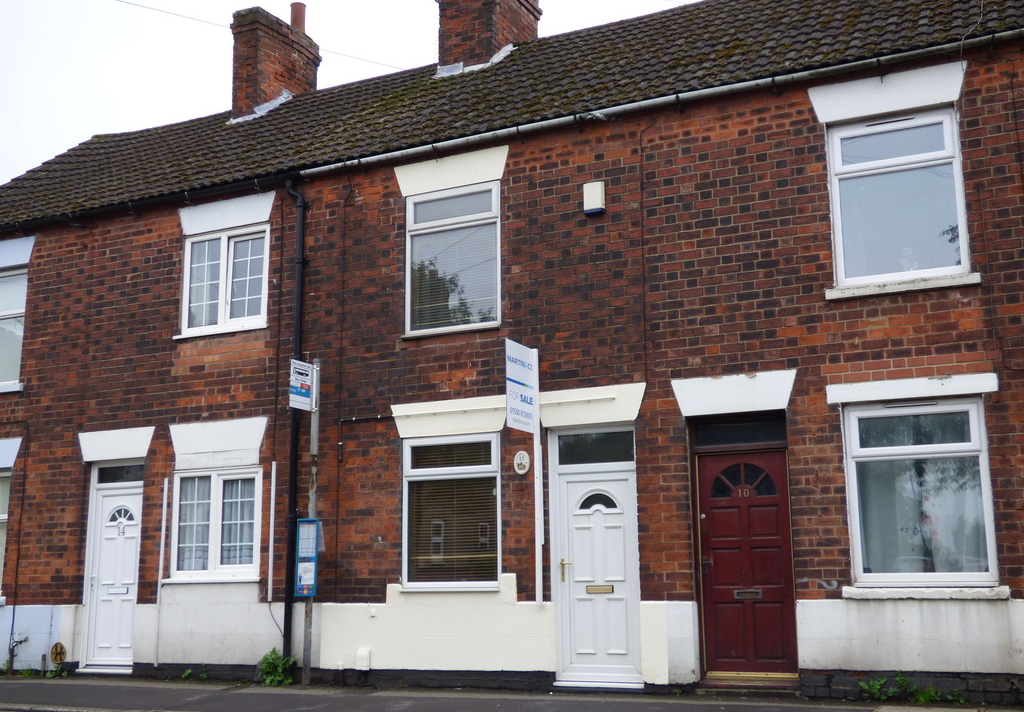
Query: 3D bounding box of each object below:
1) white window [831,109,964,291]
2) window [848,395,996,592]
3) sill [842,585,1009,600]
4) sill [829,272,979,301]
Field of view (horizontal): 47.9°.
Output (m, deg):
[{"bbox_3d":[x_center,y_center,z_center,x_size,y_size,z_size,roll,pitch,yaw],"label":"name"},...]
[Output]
[{"bbox_3d":[3.337,-1.343,9.969,1.061,1.442,0.100,-6,-13,24],"label":"white window"},{"bbox_3d":[3.444,1.162,9.738,1.138,1.530,0.090,-6,-11,26],"label":"window"},{"bbox_3d":[3.296,1.893,9.215,1.247,0.099,0.150,-6,-13,24],"label":"sill"},{"bbox_3d":[3.288,-0.564,9.708,1.232,0.082,0.150,-6,-13,24],"label":"sill"}]

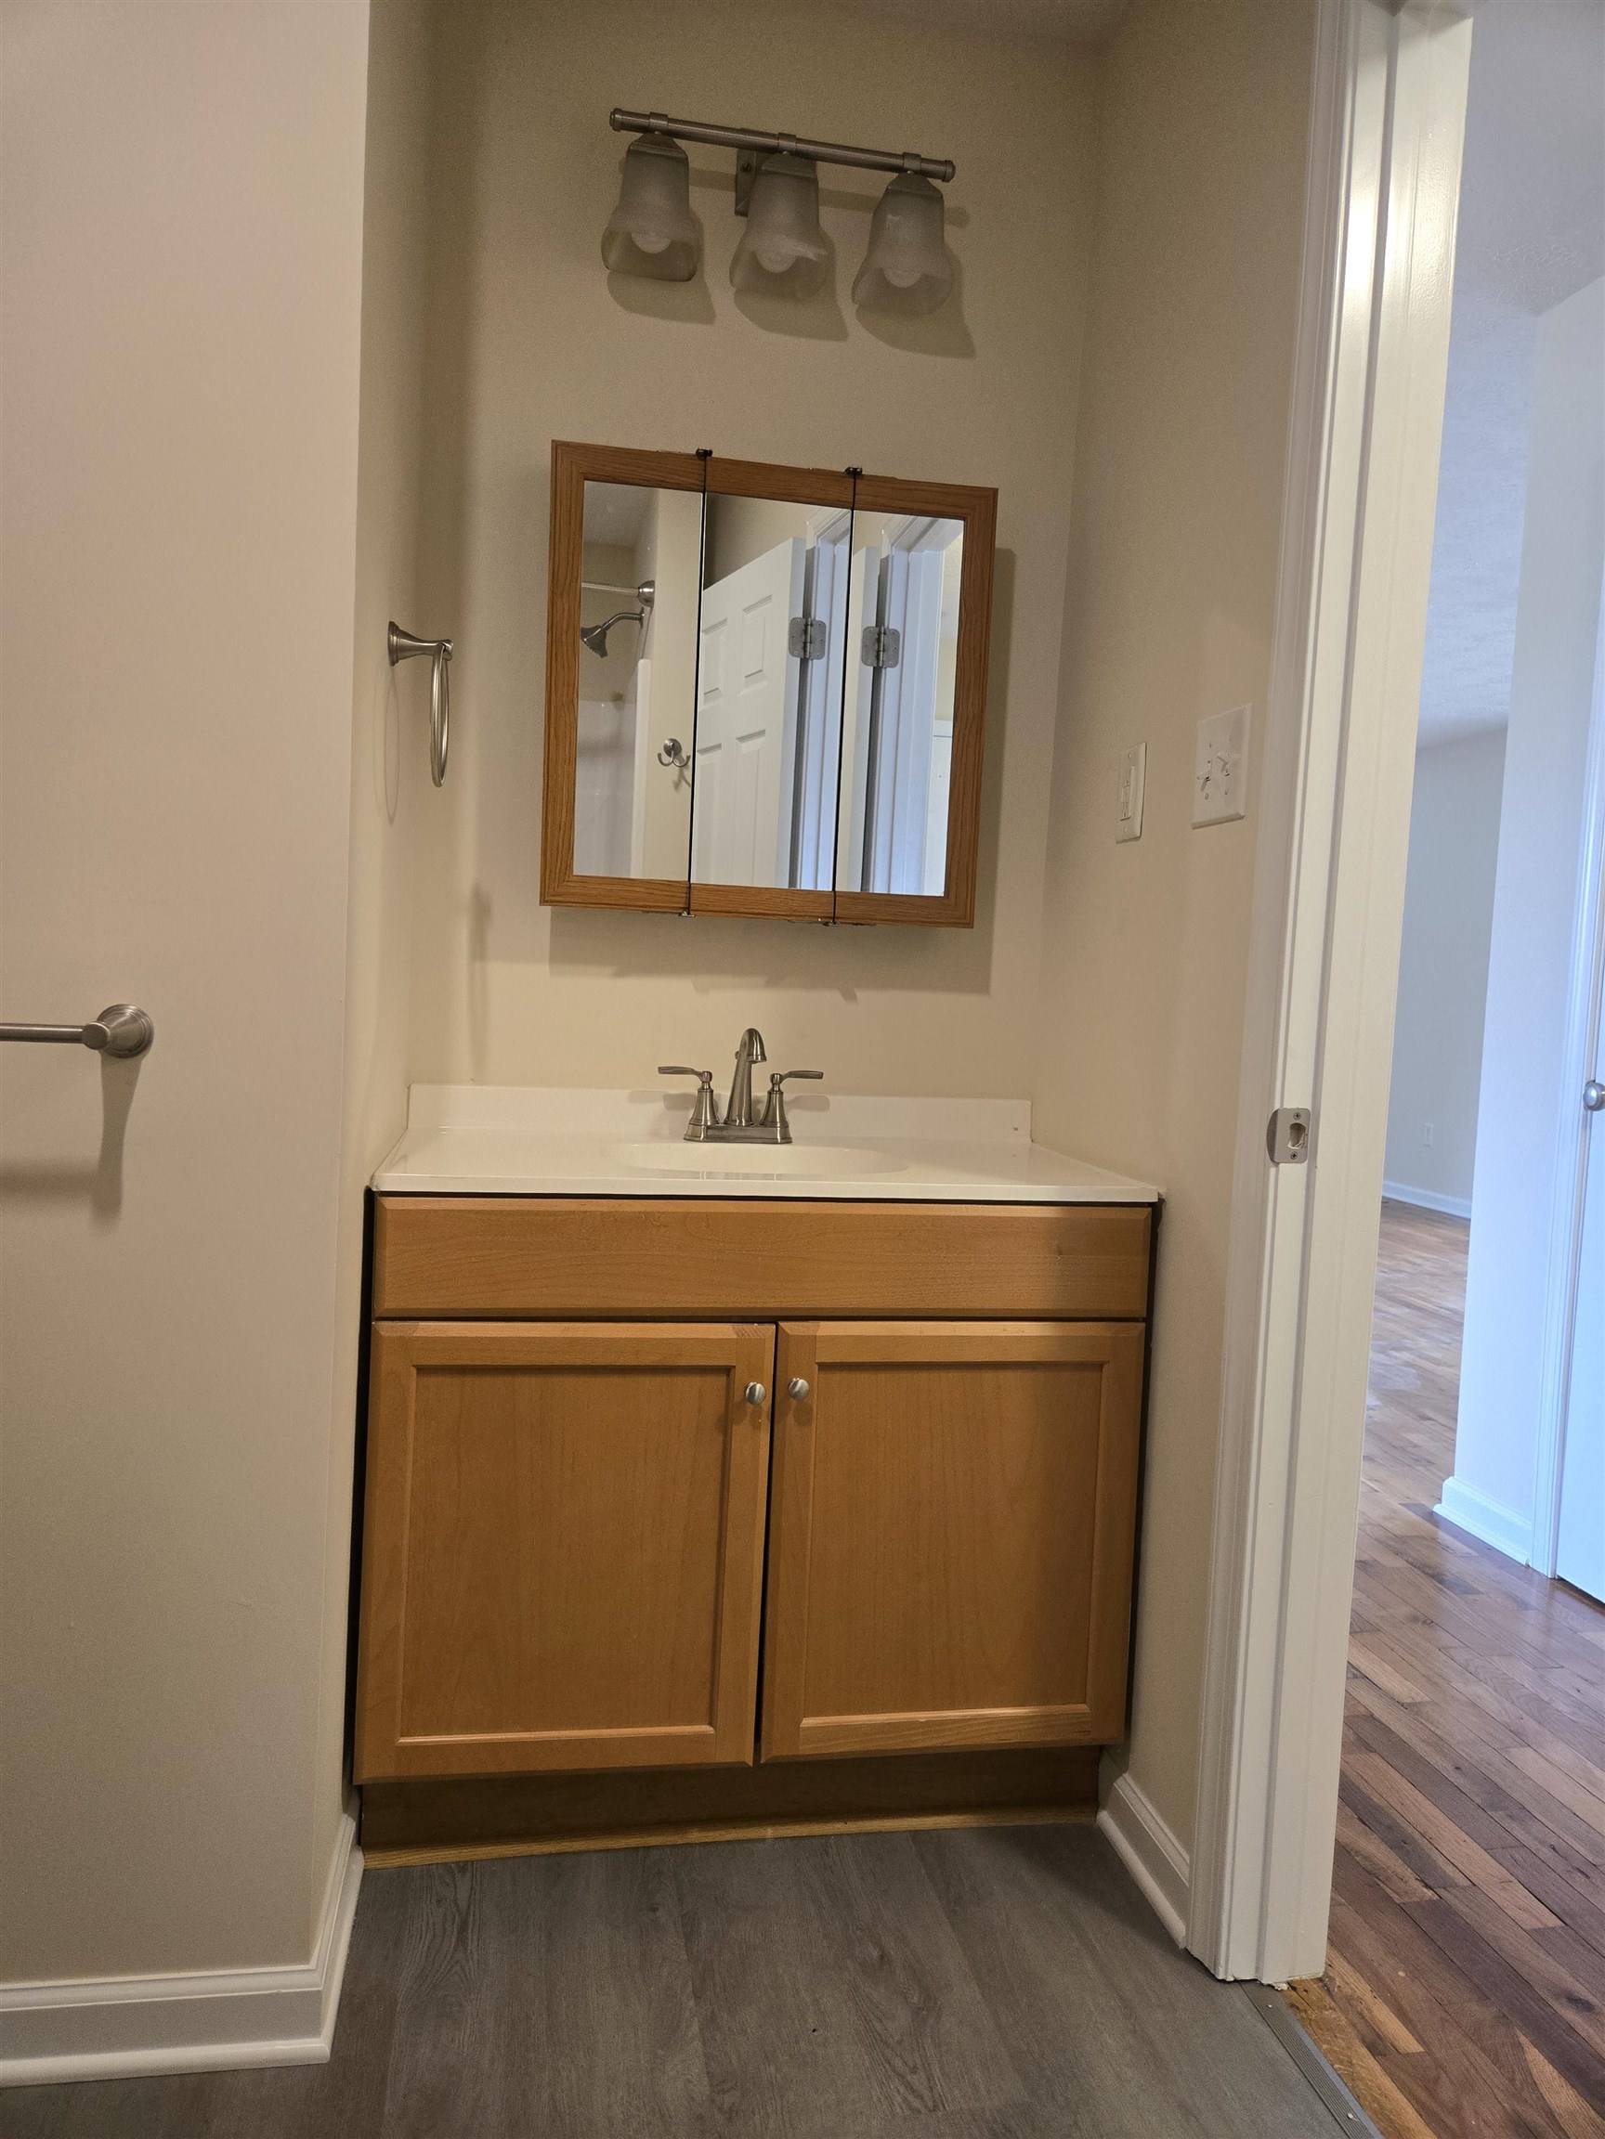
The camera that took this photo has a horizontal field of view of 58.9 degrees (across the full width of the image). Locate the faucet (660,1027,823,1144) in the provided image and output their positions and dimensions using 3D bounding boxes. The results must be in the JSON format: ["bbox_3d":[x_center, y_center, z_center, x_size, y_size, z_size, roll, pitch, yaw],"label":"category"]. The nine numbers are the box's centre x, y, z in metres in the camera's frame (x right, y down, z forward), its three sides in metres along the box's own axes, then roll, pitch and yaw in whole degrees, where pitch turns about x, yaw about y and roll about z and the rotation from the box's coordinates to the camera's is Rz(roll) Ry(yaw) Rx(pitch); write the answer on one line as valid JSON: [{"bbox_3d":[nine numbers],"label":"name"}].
[{"bbox_3d":[-0.078,0.024,1.972,0.235,0.164,0.146,2,3,-10],"label":"faucet"}]

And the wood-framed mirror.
[{"bbox_3d":[-0.050,-0.518,2.002,0.608,0.610,0.111,2,3,-10],"label":"wood-framed mirror"}]

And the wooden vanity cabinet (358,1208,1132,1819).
[{"bbox_3d":[-0.079,0.540,1.880,0.919,0.820,0.473,2,3,-10],"label":"wooden vanity cabinet"}]

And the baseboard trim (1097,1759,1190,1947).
[{"bbox_3d":[0.415,0.940,1.727,0.022,0.084,0.262,2,3,-10],"label":"baseboard trim"}]

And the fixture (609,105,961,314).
[{"bbox_3d":[-0.026,-1.182,1.932,0.476,0.225,0.173,2,3,-10],"label":"fixture"}]

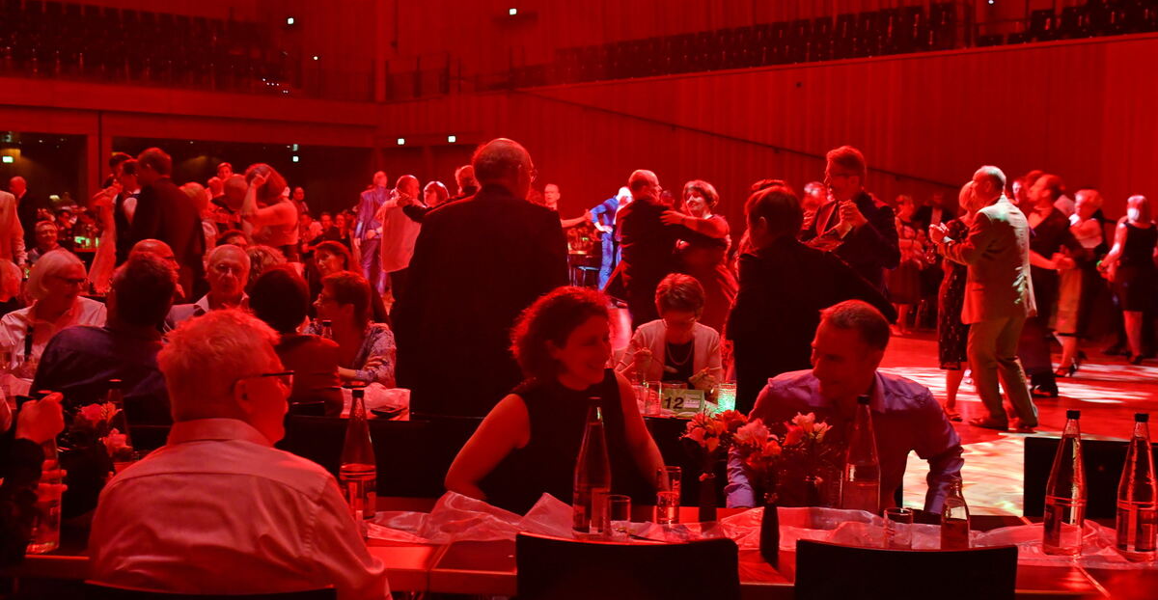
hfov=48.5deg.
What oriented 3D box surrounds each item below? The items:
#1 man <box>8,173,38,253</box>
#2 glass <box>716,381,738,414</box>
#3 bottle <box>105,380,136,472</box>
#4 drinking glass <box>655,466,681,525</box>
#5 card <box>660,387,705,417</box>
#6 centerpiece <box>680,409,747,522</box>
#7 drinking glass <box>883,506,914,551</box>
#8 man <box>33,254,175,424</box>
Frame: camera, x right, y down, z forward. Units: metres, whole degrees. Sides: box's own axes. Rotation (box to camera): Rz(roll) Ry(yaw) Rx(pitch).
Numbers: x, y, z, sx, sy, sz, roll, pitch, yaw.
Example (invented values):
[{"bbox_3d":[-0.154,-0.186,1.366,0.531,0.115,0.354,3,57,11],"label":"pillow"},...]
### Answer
[{"bbox_3d":[-5.276,-0.299,12.200,0.330,1.760,0.500,-2,5,-39],"label":"man"},{"bbox_3d":[0.510,0.336,4.415,0.064,0.108,0.064,1,4,6],"label":"glass"},{"bbox_3d":[-1.093,0.338,3.030,0.084,0.298,0.084,1,4,4],"label":"bottle"},{"bbox_3d":[0.203,0.447,2.920,0.057,0.128,0.057,1,4,4],"label":"drinking glass"},{"bbox_3d":[0.356,0.342,4.417,0.150,0.092,0.075,2,4,21],"label":"card"},{"bbox_3d":[0.305,0.376,2.890,0.170,0.275,0.160,1,4,4],"label":"centerpiece"},{"bbox_3d":[0.658,0.464,2.647,0.060,0.080,0.060,1,4,6],"label":"drinking glass"},{"bbox_3d":[-1.535,0.485,4.360,0.580,1.290,0.820,1,4,6],"label":"man"}]

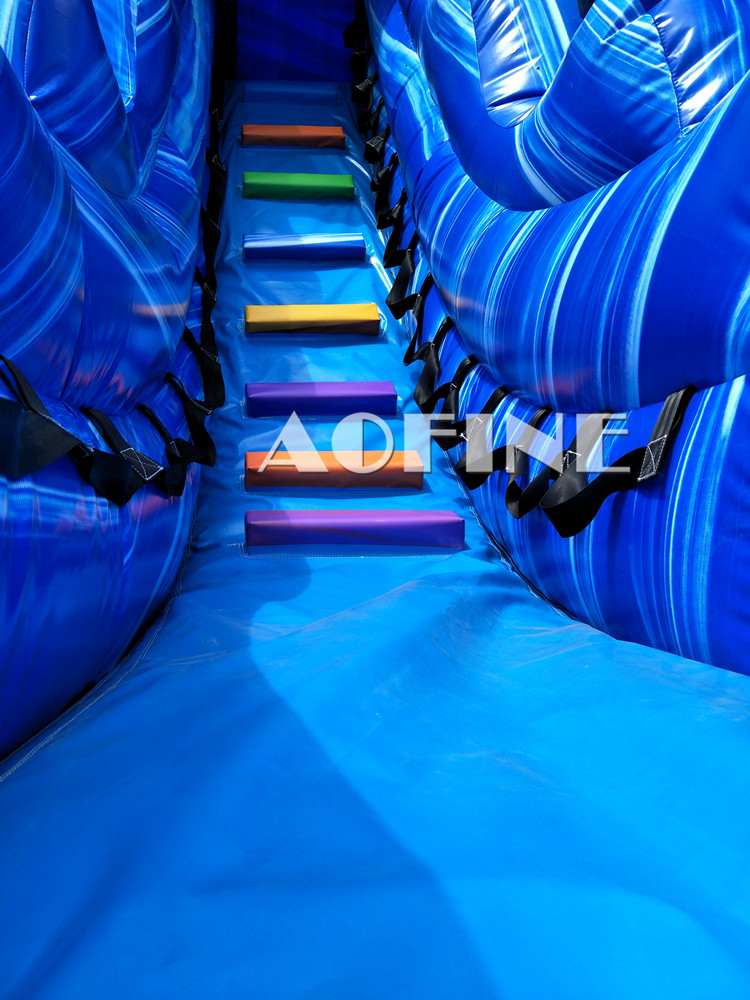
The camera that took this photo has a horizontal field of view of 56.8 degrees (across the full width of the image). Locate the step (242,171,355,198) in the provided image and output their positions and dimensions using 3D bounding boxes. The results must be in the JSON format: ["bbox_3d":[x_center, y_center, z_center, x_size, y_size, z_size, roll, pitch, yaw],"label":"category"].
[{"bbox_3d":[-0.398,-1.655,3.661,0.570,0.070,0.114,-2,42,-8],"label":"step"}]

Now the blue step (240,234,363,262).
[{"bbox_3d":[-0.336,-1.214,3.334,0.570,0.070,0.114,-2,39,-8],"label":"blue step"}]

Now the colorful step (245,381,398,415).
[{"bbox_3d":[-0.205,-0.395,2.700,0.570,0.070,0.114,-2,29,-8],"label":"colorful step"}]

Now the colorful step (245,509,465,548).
[{"bbox_3d":[-0.052,0.075,1.869,0.570,0.070,0.114,-2,14,-8],"label":"colorful step"}]

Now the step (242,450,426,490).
[{"bbox_3d":[-0.130,-0.101,2.289,0.570,0.070,0.114,-2,24,-8],"label":"step"}]

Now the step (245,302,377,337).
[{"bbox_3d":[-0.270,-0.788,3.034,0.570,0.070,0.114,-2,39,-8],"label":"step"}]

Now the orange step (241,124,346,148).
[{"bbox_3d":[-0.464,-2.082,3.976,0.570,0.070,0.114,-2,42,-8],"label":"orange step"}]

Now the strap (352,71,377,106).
[{"bbox_3d":[-0.059,-2.317,3.905,0.110,0.210,0.160,-2,4,-8],"label":"strap"}]

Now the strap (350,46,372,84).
[{"bbox_3d":[-0.079,-2.542,4.047,0.110,0.210,0.160,-2,4,-8],"label":"strap"}]

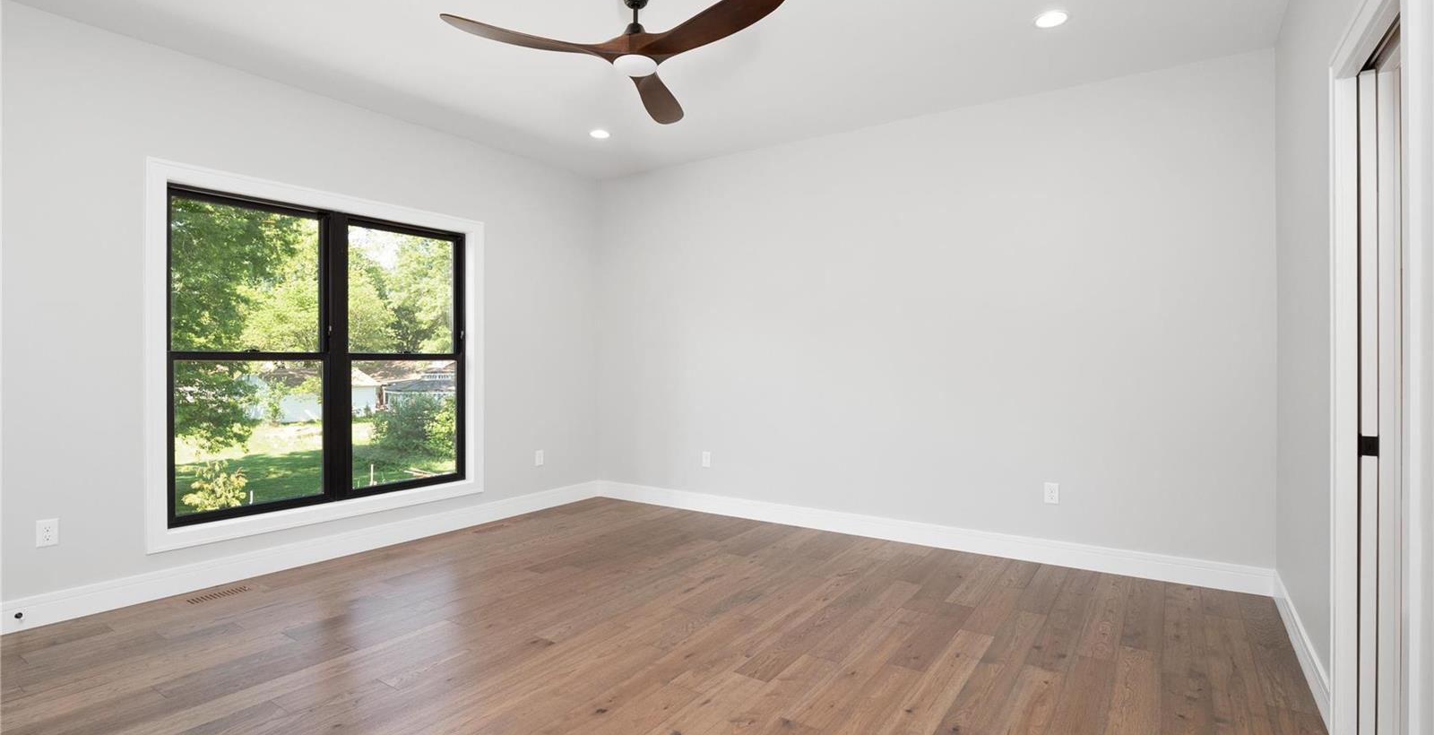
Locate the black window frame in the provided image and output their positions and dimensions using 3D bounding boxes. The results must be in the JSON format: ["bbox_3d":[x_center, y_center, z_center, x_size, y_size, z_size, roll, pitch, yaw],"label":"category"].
[{"bbox_3d":[-2.292,-0.066,3.866,0.090,1.735,1.635,0,1,36],"label":"black window frame"}]

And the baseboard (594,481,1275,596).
[{"bbox_3d":[0.872,1.057,4.343,4.462,0.144,0.017,0,1,32],"label":"baseboard"}]

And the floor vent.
[{"bbox_3d":[-2.482,1.143,3.192,0.090,0.010,0.263,0,1,36],"label":"floor vent"}]

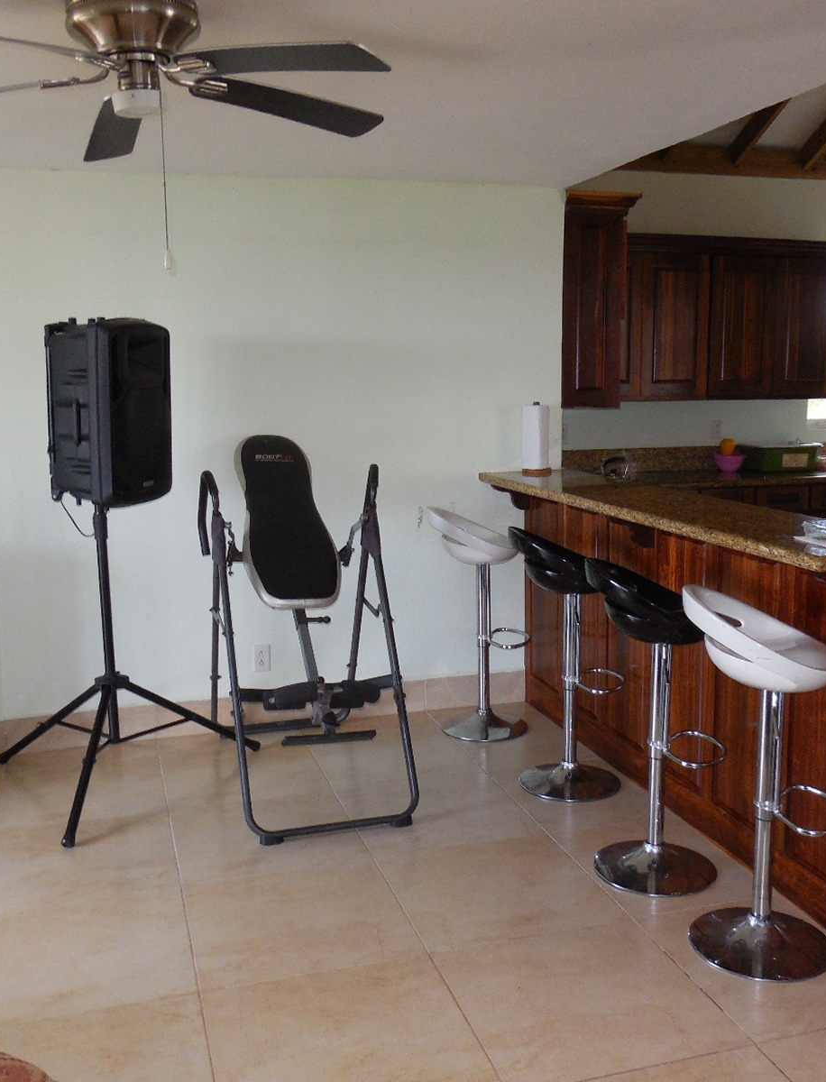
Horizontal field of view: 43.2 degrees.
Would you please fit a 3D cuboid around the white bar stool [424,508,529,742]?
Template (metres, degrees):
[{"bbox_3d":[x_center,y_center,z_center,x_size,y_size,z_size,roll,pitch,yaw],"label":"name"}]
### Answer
[{"bbox_3d":[0.301,0.343,4.525,0.420,0.972,0.430,0,9,4],"label":"white bar stool"}]

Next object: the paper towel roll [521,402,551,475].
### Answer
[{"bbox_3d":[0.559,-0.454,4.694,0.128,0.325,0.128,-1,9,0],"label":"paper towel roll"}]

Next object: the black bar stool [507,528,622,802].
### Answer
[{"bbox_3d":[0.578,0.436,3.894,0.420,0.972,0.430,1,9,9],"label":"black bar stool"}]

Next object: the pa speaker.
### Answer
[{"bbox_3d":[-1.107,-0.473,3.822,0.290,0.640,0.352,3,10,24],"label":"pa speaker"}]

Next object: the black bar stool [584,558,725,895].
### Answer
[{"bbox_3d":[0.739,0.543,3.187,0.420,0.972,0.430,1,9,11],"label":"black bar stool"}]

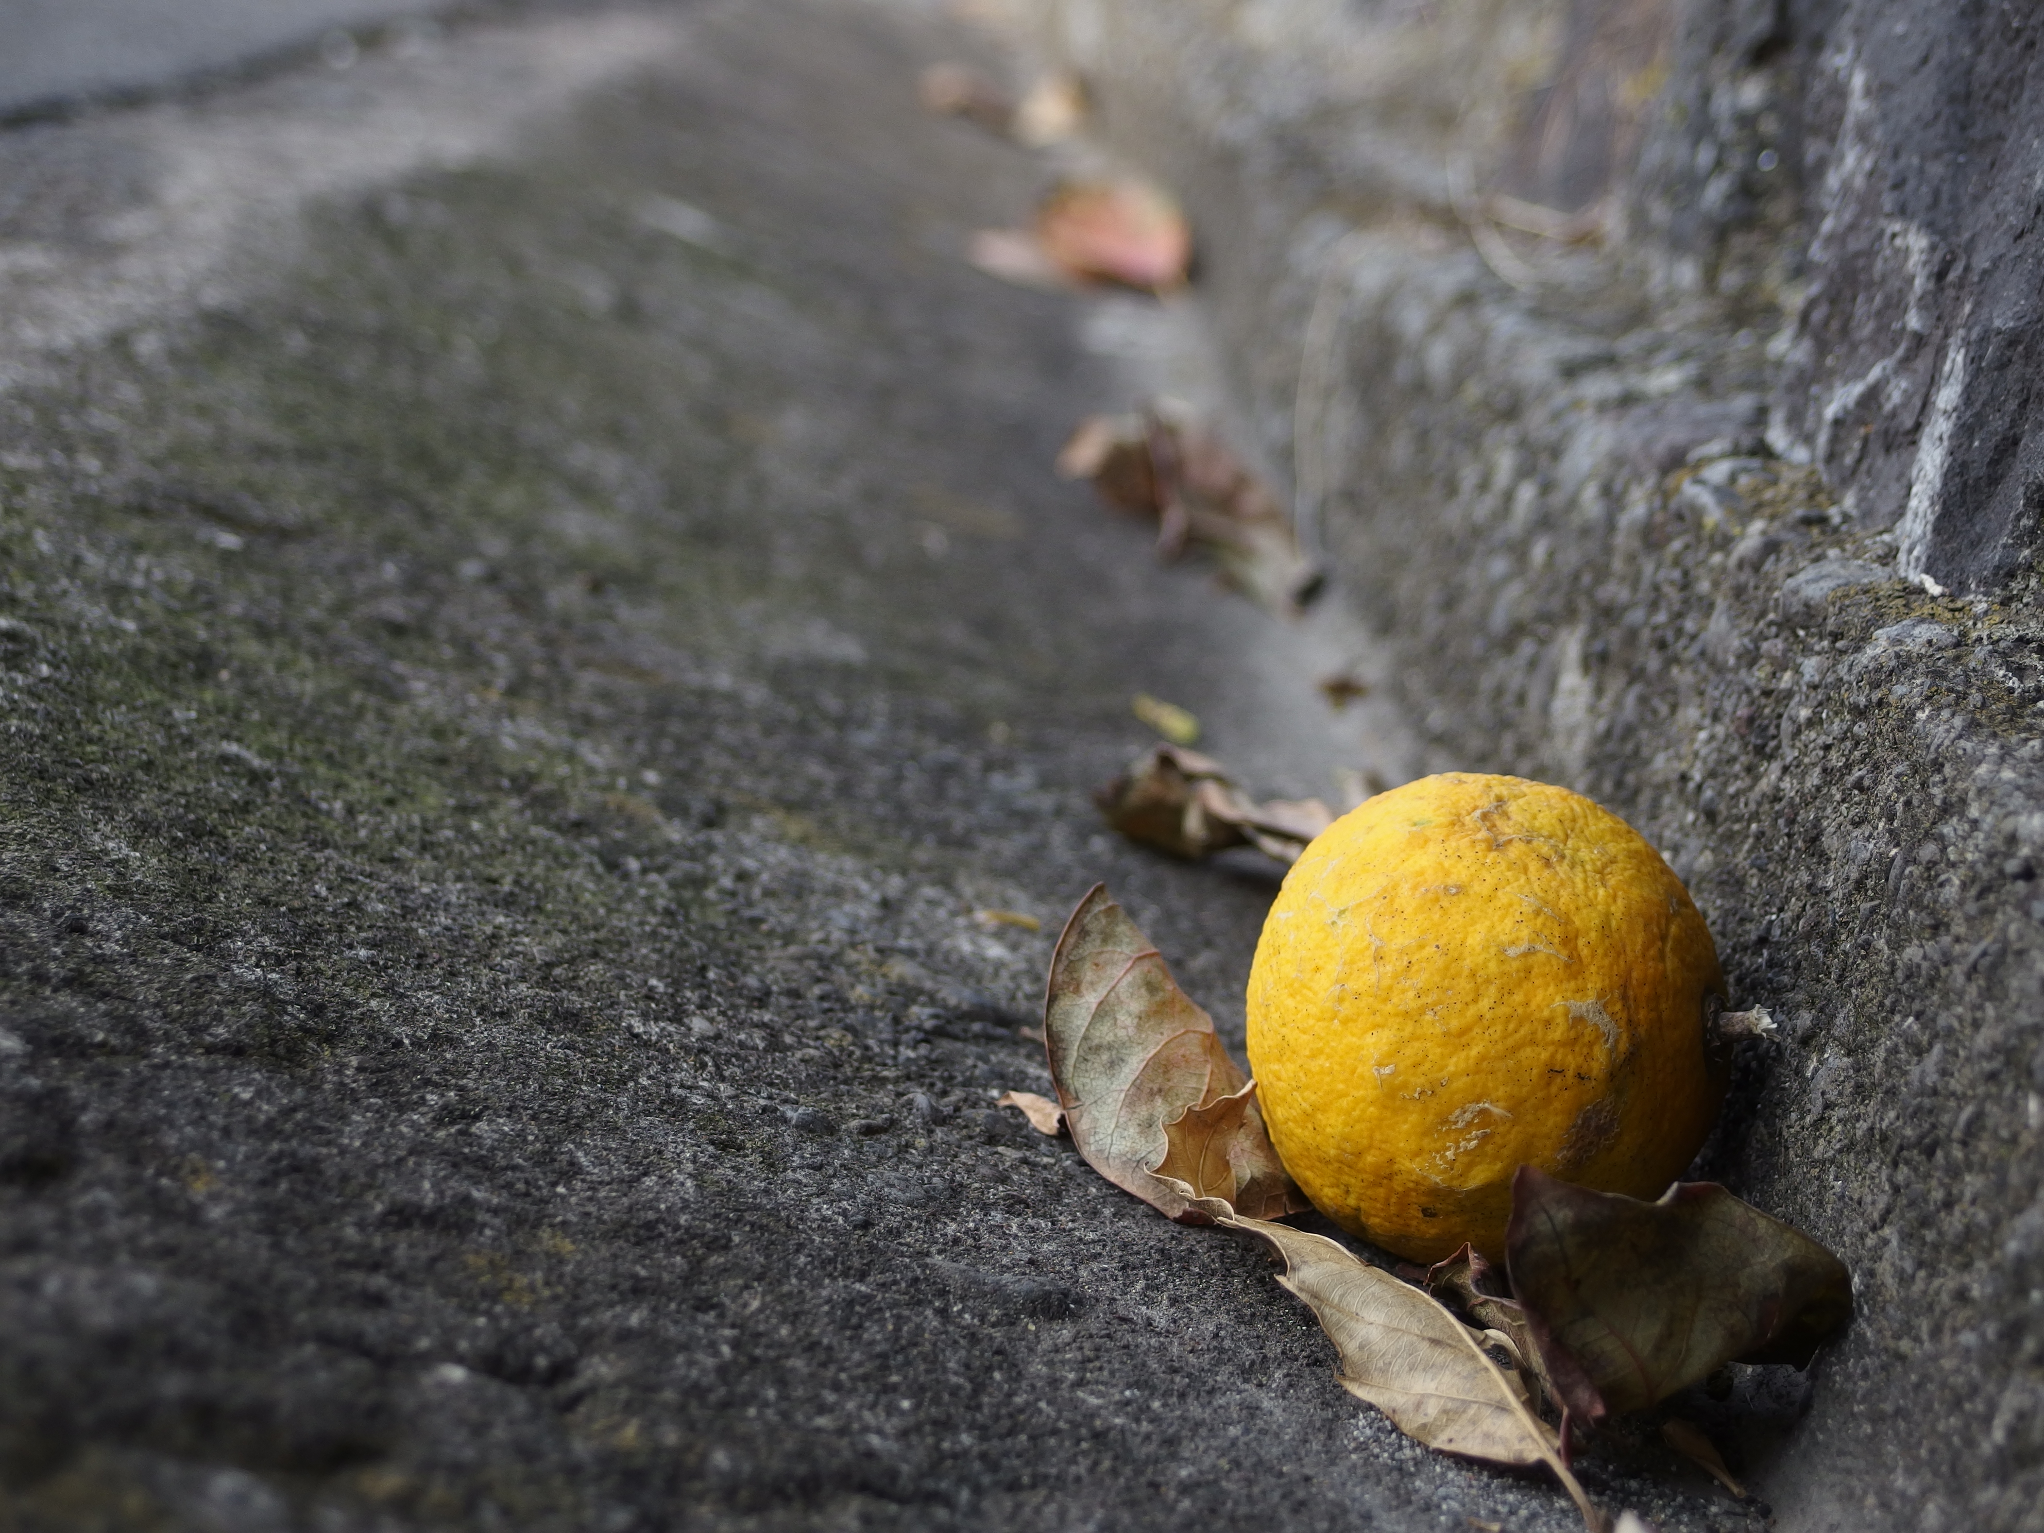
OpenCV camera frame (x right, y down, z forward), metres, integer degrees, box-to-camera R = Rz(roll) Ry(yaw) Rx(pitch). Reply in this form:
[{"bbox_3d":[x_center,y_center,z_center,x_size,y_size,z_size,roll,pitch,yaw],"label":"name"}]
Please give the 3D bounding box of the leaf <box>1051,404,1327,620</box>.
[{"bbox_3d":[0.056,-0.085,1.300,0.090,0.037,0.052,28,14,30],"label":"leaf"}]

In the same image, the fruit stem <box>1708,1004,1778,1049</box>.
[{"bbox_3d":[0.127,0.046,0.685,0.013,0.006,0.006,-6,0,19],"label":"fruit stem"}]

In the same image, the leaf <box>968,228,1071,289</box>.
[{"bbox_3d":[0.002,-0.274,2.069,0.058,0.016,0.055,21,12,0],"label":"leaf"}]

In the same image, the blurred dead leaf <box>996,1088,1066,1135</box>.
[{"bbox_3d":[0.002,0.056,0.632,0.013,0.005,0.008,21,12,0],"label":"blurred dead leaf"}]

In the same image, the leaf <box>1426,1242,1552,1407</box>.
[{"bbox_3d":[0.073,0.088,0.608,0.020,0.019,0.038,2,13,-18],"label":"leaf"}]

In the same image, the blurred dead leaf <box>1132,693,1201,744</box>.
[{"bbox_3d":[0.038,-0.014,1.013,0.010,0.005,0.024,11,16,-41],"label":"blurred dead leaf"}]

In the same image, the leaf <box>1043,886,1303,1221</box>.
[{"bbox_3d":[0.025,0.047,0.630,0.041,0.052,0.024,3,12,-13],"label":"leaf"}]

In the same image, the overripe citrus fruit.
[{"bbox_3d":[0.077,0.042,0.644,0.079,0.081,0.081,2,0,-5],"label":"overripe citrus fruit"}]

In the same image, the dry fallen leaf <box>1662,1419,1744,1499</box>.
[{"bbox_3d":[0.100,0.102,0.572,0.006,0.004,0.018,14,14,-32],"label":"dry fallen leaf"}]

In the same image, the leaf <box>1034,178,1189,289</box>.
[{"bbox_3d":[0.050,-0.292,2.140,0.078,0.052,0.050,1,13,6],"label":"leaf"}]

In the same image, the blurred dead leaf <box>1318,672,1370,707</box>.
[{"bbox_3d":[0.093,-0.022,1.130,0.014,0.007,0.012,21,12,0],"label":"blurred dead leaf"}]

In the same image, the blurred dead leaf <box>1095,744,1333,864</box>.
[{"bbox_3d":[0.045,0.009,0.875,0.056,0.021,0.030,11,12,-3],"label":"blurred dead leaf"}]

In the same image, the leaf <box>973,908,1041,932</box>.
[{"bbox_3d":[-0.002,0.029,0.757,0.013,0.003,0.006,13,14,-34],"label":"leaf"}]

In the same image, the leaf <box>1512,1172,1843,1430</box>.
[{"bbox_3d":[0.094,0.076,0.556,0.047,0.032,0.028,1,13,6],"label":"leaf"}]

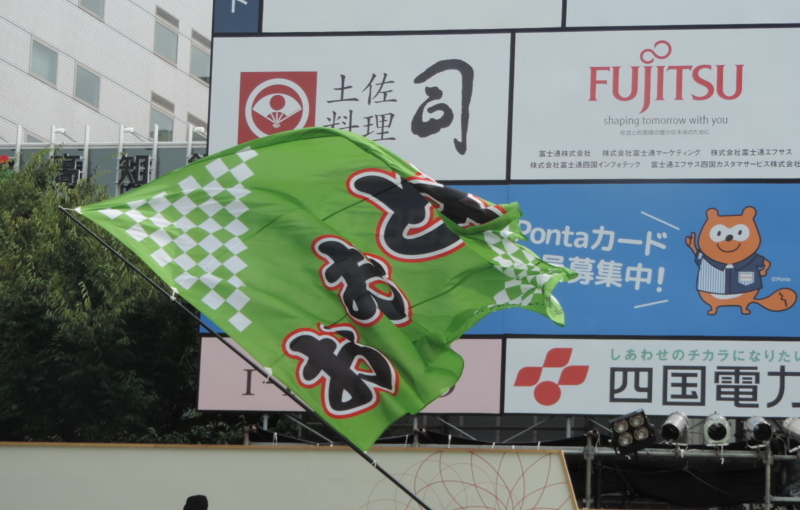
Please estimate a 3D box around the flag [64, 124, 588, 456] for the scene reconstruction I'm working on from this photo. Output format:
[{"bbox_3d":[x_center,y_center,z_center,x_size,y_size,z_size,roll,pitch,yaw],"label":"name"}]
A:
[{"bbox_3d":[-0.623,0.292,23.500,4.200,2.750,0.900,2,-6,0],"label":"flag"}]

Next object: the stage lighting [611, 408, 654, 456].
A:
[{"bbox_3d":[2.293,1.750,27.350,0.360,0.370,0.170,-20,28,3],"label":"stage lighting"}]

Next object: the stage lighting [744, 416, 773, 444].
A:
[{"bbox_3d":[3.490,1.699,27.000,0.250,0.260,0.320,3,10,-9],"label":"stage lighting"}]

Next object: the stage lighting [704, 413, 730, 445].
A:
[{"bbox_3d":[3.103,1.705,27.100,0.260,0.270,0.320,1,17,5],"label":"stage lighting"}]

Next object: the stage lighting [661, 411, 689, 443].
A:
[{"bbox_3d":[2.697,1.695,27.250,0.250,0.260,0.330,-1,16,23],"label":"stage lighting"}]

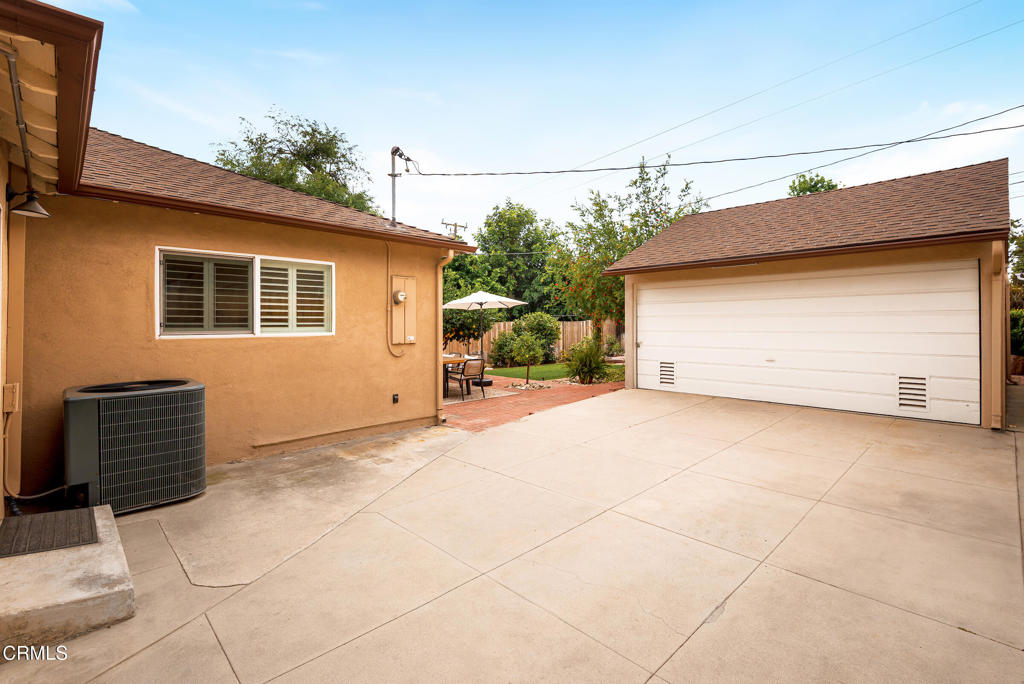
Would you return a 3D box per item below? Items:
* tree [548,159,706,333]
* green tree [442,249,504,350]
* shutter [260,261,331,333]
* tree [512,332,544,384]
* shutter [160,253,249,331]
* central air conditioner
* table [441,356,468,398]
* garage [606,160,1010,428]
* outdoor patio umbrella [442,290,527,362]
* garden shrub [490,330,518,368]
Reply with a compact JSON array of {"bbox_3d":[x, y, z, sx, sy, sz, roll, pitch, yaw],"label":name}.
[{"bbox_3d":[3.957,-2.683,15.600,5.414,7.208,5.414,0,2,0],"label":"tree"},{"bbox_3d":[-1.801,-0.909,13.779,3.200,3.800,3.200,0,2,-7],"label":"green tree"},{"bbox_3d":[-2.218,-0.460,4.713,0.710,0.720,0.050,-2,2,-45],"label":"shutter"},{"bbox_3d":[0.376,0.406,11.050,0.801,1.250,0.801,0,2,0],"label":"tree"},{"bbox_3d":[-2.766,-0.429,4.169,0.700,0.700,0.050,-2,2,-45],"label":"shutter"},{"bbox_3d":[-2.795,0.734,3.434,0.800,0.800,0.810,-2,2,-45],"label":"central air conditioner"},{"bbox_3d":[-1.607,0.727,9.733,0.850,0.730,1.550,-2,2,-45],"label":"table"},{"bbox_3d":[6.569,-1.157,10.051,7.467,4.217,5.723,-2,2,-45],"label":"garage"},{"bbox_3d":[-0.744,-0.087,11.040,2.290,2.290,2.290,0,2,0],"label":"outdoor patio umbrella"},{"bbox_3d":[-0.259,0.274,15.715,1.200,1.320,1.200,0,2,-1],"label":"garden shrub"}]

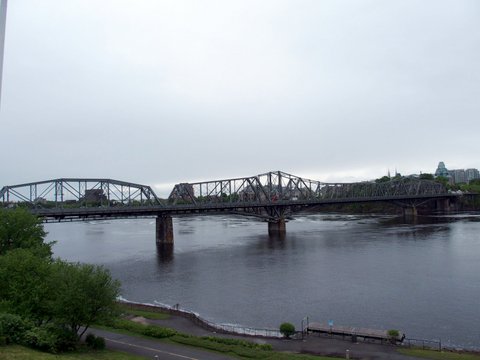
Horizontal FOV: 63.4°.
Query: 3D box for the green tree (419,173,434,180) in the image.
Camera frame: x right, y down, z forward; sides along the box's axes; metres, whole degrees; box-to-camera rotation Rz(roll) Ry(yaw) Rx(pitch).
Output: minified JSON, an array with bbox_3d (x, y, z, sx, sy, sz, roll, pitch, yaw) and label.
[{"bbox_3d":[213.730,-3.670,445.000,17.000,11.000,14.000,-2,-1,26],"label":"green tree"}]

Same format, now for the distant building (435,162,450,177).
[{"bbox_3d":[333.760,-16.810,640.000,25.000,25.000,24.000,-2,-1,28],"label":"distant building"}]

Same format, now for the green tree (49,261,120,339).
[{"bbox_3d":[-18.020,13.850,45.000,8.200,8.800,8.000,-1,-1,-22],"label":"green tree"}]

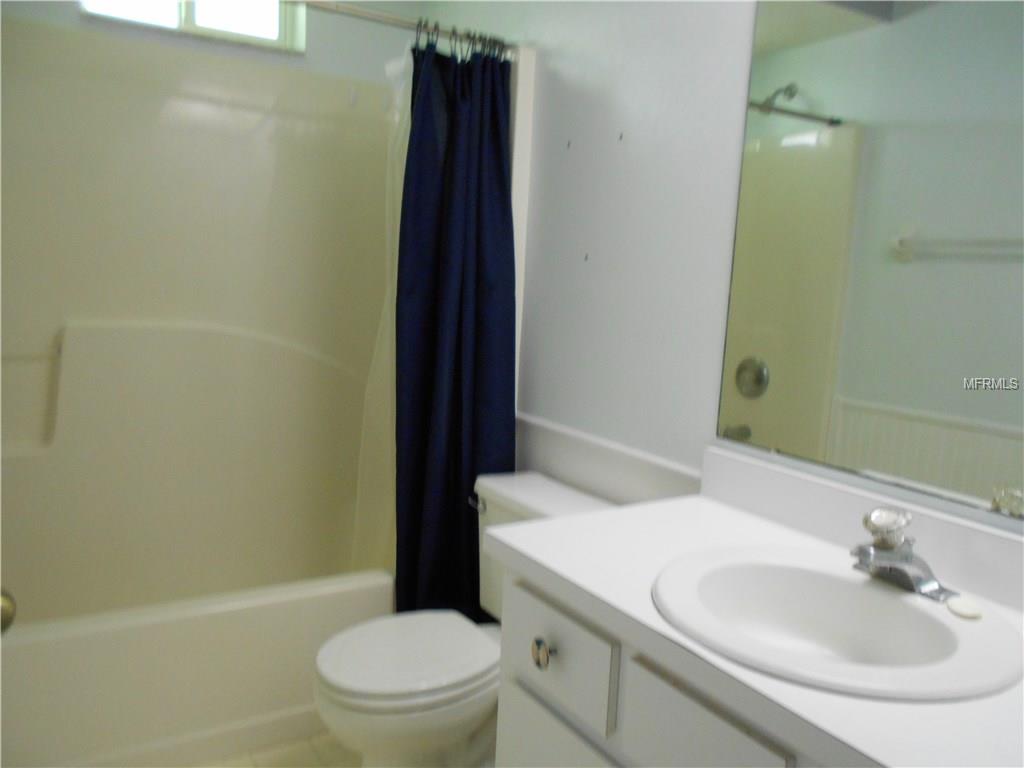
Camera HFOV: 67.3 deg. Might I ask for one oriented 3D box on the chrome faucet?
[{"bbox_3d":[0.580,0.247,1.167,0.147,0.125,0.153,-2,10,-33],"label":"chrome faucet"}]

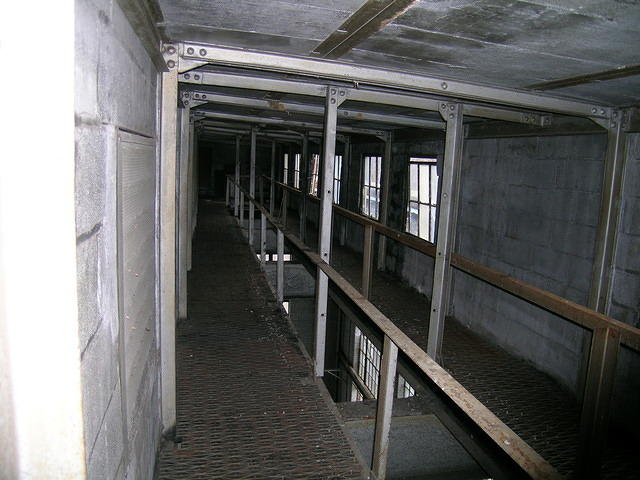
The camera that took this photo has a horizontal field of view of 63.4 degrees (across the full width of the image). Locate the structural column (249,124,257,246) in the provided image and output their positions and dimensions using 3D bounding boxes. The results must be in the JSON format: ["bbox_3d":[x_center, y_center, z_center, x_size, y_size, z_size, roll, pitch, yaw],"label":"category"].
[{"bbox_3d":[-1.214,-0.938,9.307,0.079,2.122,0.084,0,9,-13],"label":"structural column"}]

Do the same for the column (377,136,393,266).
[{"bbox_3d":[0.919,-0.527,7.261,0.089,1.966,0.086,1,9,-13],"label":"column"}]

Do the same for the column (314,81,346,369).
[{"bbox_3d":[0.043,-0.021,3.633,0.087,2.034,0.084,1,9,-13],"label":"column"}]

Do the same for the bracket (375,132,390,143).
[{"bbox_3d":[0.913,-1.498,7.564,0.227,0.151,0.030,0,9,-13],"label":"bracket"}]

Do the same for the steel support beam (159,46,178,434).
[{"bbox_3d":[-0.860,0.045,2.974,0.082,2.243,0.084,0,9,-13],"label":"steel support beam"}]

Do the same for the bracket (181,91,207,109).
[{"bbox_3d":[-1.089,-1.209,4.506,0.210,0.148,0.039,1,9,-13],"label":"bracket"}]

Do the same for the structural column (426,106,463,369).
[{"bbox_3d":[0.971,0.011,4.077,0.079,2.120,0.084,0,9,-13],"label":"structural column"}]

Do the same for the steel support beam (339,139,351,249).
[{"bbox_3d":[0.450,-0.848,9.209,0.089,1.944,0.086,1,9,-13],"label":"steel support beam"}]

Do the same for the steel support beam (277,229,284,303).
[{"bbox_3d":[-0.440,0.313,5.891,0.072,0.818,0.084,0,9,-13],"label":"steel support beam"}]

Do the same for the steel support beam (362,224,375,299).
[{"bbox_3d":[0.571,0.265,6.083,0.084,0.941,0.084,0,9,-13],"label":"steel support beam"}]

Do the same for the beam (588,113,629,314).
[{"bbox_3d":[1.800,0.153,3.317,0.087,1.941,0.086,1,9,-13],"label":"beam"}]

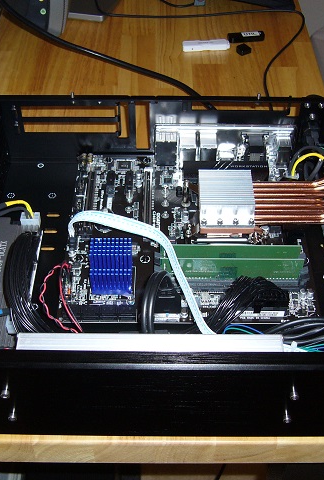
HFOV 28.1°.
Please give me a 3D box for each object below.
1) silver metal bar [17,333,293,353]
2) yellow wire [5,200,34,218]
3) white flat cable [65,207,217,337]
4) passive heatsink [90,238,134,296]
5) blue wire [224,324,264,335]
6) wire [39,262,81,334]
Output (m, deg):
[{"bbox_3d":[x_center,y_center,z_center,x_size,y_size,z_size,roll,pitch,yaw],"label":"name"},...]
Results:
[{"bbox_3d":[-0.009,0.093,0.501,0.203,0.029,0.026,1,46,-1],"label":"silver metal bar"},{"bbox_3d":[-0.139,-0.032,0.624,0.031,0.022,0.014,0,46,0],"label":"yellow wire"},{"bbox_3d":[-0.024,0.031,0.582,0.142,0.045,0.132,0,46,0],"label":"white flat cable"},{"bbox_3d":[-0.046,0.022,0.604,0.037,0.044,0.037,0,46,0],"label":"passive heatsink"},{"bbox_3d":[0.068,0.078,0.549,0.041,0.014,0.020,0,46,0],"label":"blue wire"},{"bbox_3d":[-0.091,0.054,0.588,0.048,0.024,0.105,0,46,0],"label":"wire"}]

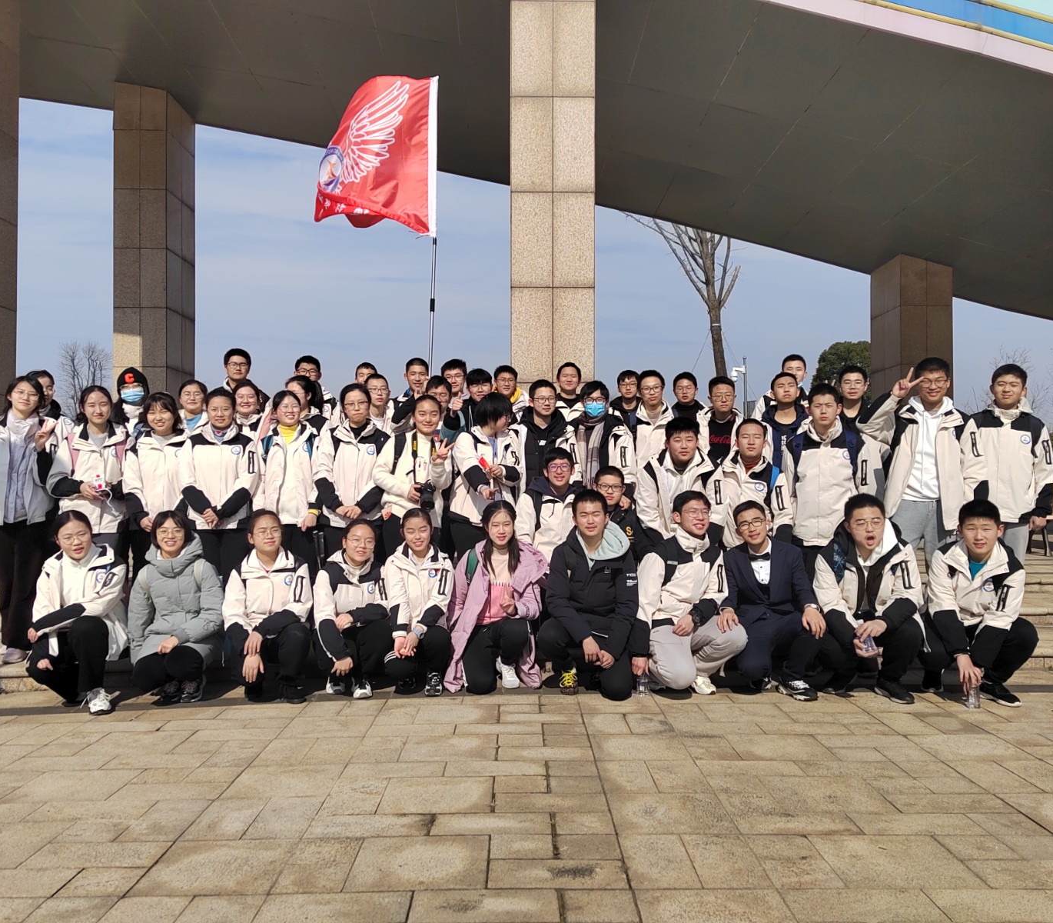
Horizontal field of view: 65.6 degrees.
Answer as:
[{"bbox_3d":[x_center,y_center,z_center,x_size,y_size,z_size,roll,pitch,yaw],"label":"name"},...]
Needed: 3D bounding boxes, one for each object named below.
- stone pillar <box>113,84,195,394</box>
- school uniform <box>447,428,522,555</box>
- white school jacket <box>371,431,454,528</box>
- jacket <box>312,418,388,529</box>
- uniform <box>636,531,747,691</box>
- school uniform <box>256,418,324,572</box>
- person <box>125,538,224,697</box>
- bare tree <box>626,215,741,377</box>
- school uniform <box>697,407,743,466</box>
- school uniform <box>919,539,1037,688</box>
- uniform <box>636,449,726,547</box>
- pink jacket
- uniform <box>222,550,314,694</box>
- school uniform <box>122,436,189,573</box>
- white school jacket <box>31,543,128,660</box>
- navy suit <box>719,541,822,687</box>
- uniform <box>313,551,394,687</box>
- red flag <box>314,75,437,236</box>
[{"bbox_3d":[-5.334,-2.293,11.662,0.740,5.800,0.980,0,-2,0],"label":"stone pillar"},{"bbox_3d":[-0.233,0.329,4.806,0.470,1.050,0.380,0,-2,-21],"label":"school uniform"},{"bbox_3d":[-0.701,0.103,5.030,0.500,0.600,0.380,0,-1,-13],"label":"white school jacket"},{"bbox_3d":[-1.050,0.076,4.950,0.455,0.655,0.360,0,-1,-10],"label":"jacket"},{"bbox_3d":[0.903,0.806,4.509,0.580,0.800,0.580,0,-2,-5],"label":"uniform"},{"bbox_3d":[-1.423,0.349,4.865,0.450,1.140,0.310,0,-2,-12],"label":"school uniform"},{"bbox_3d":[-1.854,0.810,4.319,0.500,0.800,0.580,0,-2,-18],"label":"person"},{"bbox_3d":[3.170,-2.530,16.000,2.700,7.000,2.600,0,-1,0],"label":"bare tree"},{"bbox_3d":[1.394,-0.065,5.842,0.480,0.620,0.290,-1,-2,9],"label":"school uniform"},{"bbox_3d":[2.408,0.816,4.380,0.610,0.770,0.620,-1,-1,19],"label":"school uniform"},{"bbox_3d":[0.934,0.270,4.871,0.540,0.660,0.380,0,-2,6],"label":"uniform"},{"bbox_3d":[-0.179,0.832,4.550,0.560,0.840,0.500,0,-1,-6],"label":"pink jacket"},{"bbox_3d":[-1.416,0.880,4.470,0.470,0.770,0.580,0,-1,-7],"label":"uniform"},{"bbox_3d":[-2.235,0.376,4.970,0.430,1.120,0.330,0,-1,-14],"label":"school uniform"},{"bbox_3d":[-2.364,0.739,4.320,0.470,0.600,0.450,0,-1,-5],"label":"white school jacket"},{"bbox_3d":[1.320,0.804,4.500,0.540,0.790,0.600,0,-1,8],"label":"navy suit"},{"bbox_3d":[-0.973,0.834,4.520,0.440,0.750,0.600,0,-1,-20],"label":"uniform"},{"bbox_3d":[-1.194,-2.412,6.450,0.950,1.220,0.450,0,-2,-6],"label":"red flag"}]

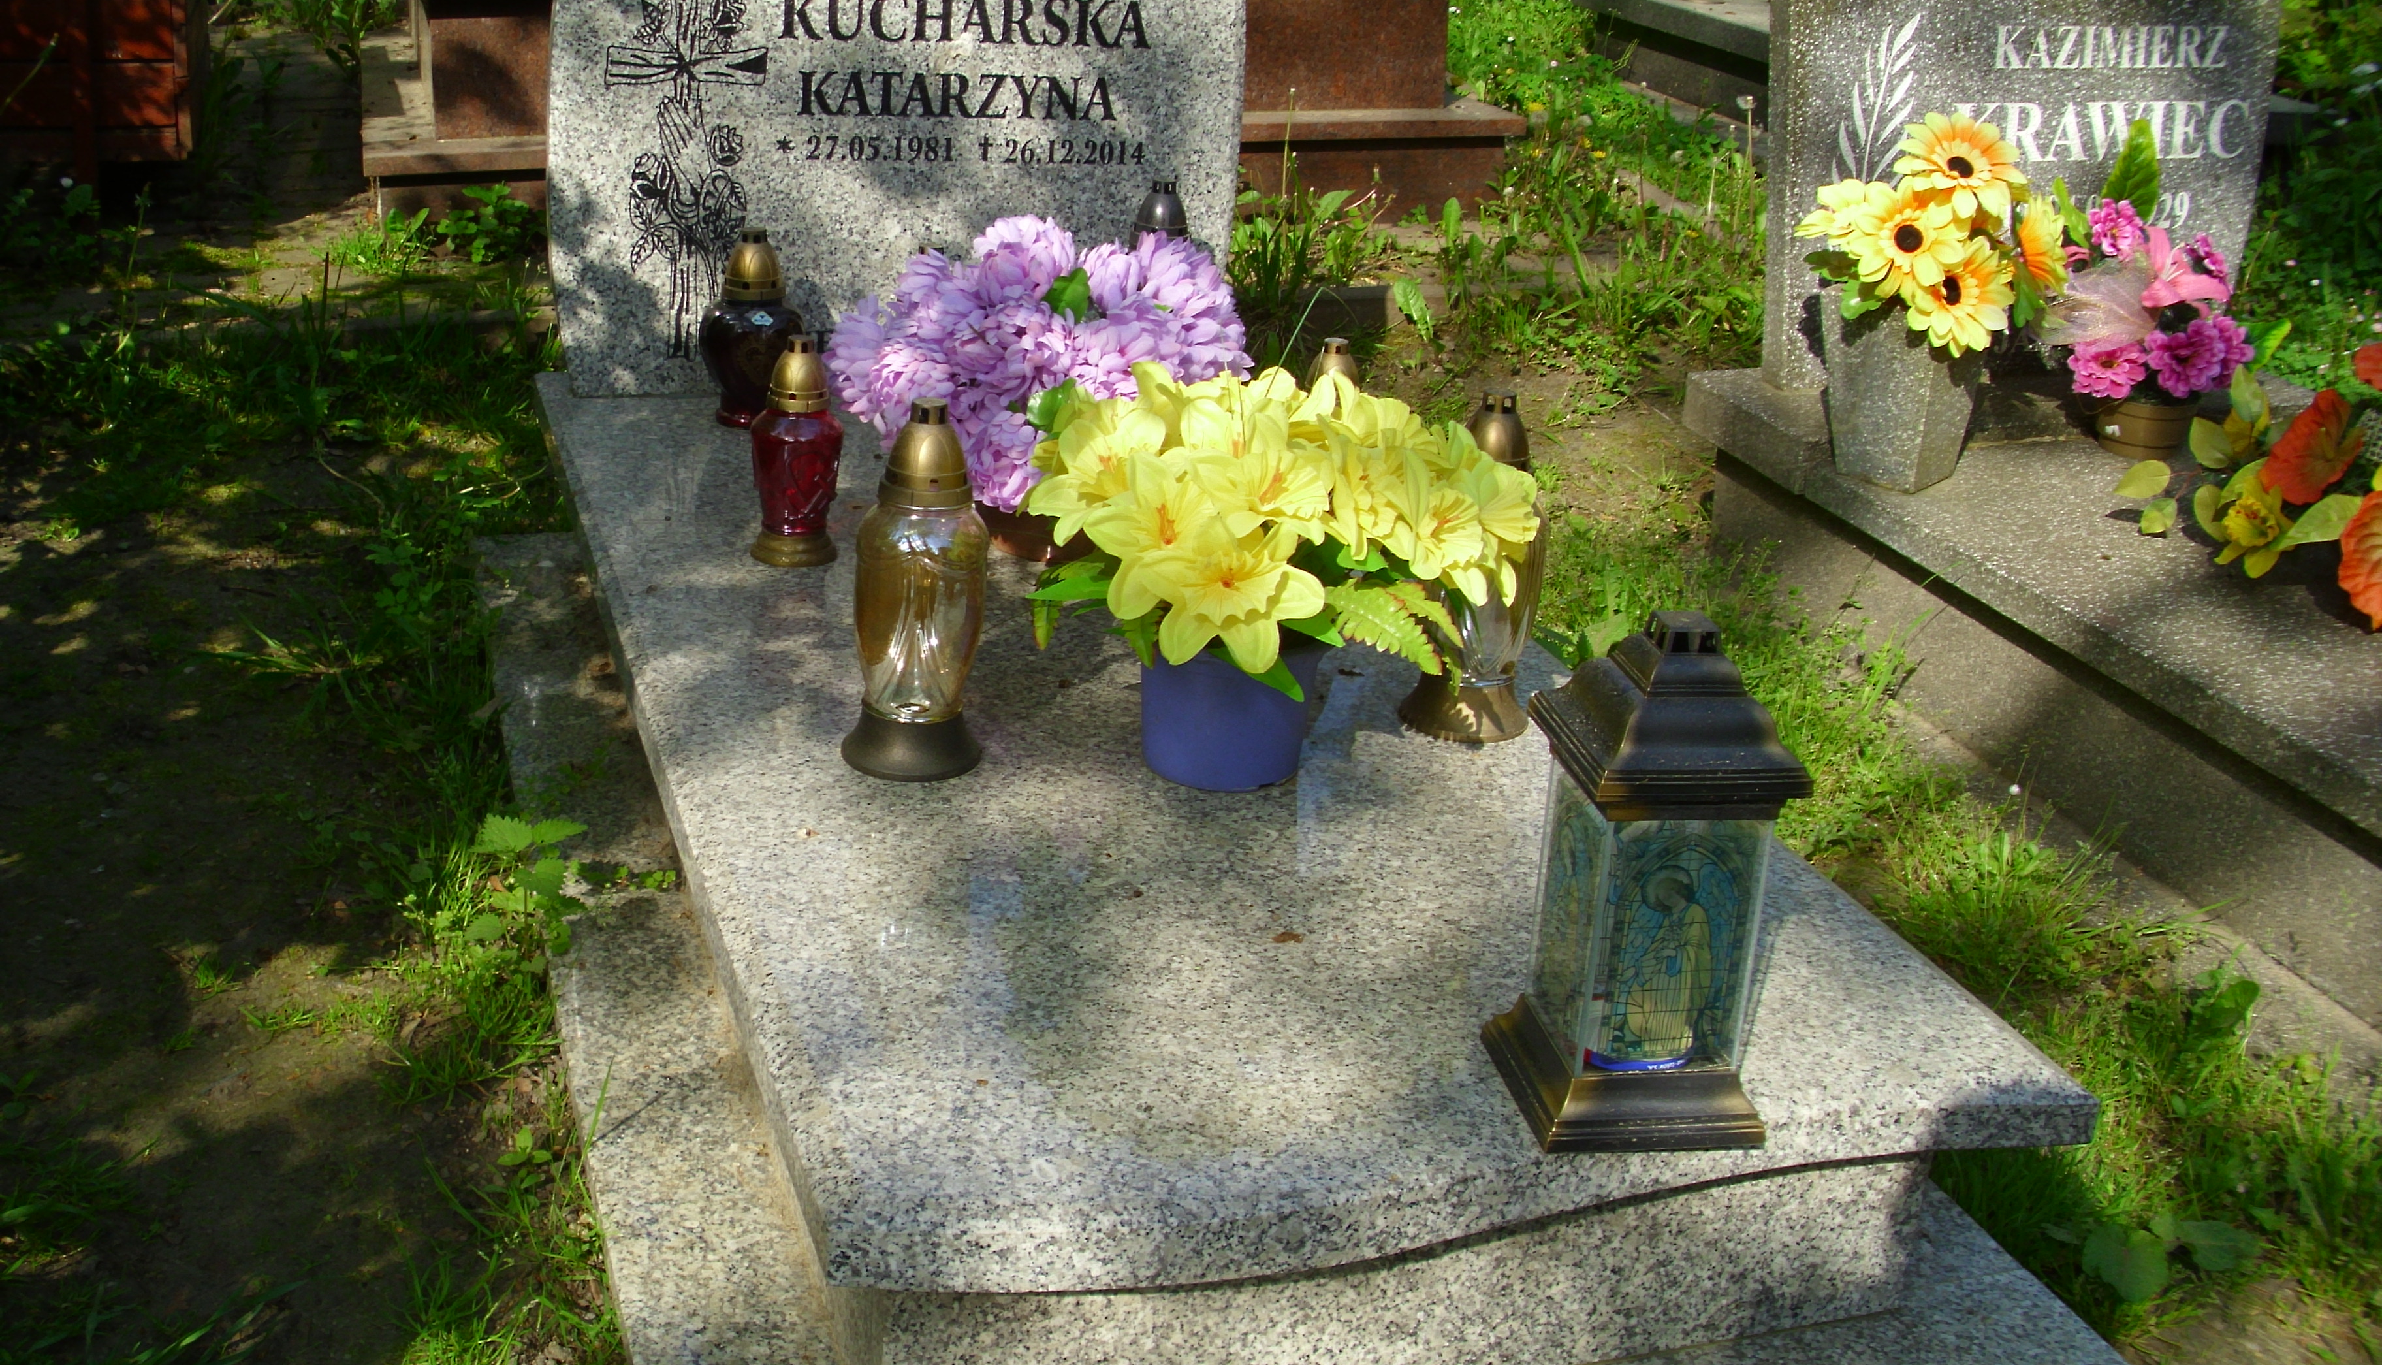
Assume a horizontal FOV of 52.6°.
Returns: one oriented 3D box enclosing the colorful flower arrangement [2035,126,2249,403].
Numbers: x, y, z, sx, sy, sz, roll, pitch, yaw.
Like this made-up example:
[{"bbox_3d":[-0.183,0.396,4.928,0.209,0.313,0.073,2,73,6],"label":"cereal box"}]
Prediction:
[{"bbox_3d":[1.230,-0.519,3.096,0.270,0.320,0.210,-4,22,-13],"label":"colorful flower arrangement"}]

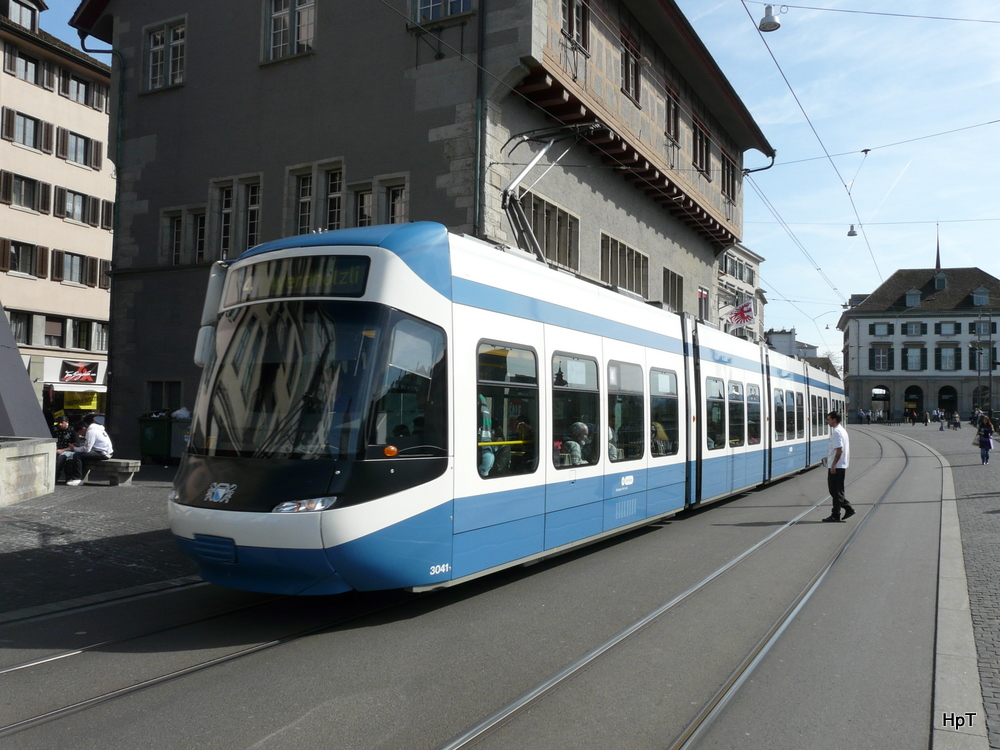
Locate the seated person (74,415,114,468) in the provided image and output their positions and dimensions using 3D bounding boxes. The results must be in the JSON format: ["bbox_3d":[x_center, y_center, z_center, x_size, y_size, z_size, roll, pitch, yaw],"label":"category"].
[{"bbox_3d":[-8.383,1.611,16.600,0.880,1.280,0.550,2,-3,-17],"label":"seated person"}]

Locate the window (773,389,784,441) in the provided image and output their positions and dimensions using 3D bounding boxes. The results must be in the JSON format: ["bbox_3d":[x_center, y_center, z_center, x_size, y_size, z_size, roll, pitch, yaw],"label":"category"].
[{"bbox_3d":[6.876,0.991,19.900,0.080,1.290,1.280,-1,-3,29],"label":"window"}]

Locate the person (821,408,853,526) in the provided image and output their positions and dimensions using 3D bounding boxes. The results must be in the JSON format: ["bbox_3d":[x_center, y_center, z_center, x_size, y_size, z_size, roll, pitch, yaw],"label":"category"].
[{"bbox_3d":[5.638,1.532,13.500,0.560,1.830,0.520,0,-3,6],"label":"person"}]

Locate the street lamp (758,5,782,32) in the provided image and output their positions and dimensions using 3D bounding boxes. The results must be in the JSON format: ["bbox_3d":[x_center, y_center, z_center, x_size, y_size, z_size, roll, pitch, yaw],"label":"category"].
[{"bbox_3d":[5.478,-7.248,16.400,0.440,0.470,0.440,1,-3,0],"label":"street lamp"}]

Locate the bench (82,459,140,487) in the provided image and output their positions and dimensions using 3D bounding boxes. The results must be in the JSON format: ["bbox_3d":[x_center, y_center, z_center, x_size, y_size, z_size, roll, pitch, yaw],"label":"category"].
[{"bbox_3d":[-8.238,2.060,17.000,2.000,0.490,0.500,-1,-3,28],"label":"bench"}]

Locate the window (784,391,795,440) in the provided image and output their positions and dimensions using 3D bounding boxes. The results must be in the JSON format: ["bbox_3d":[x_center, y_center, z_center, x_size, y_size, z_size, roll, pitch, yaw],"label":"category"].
[{"bbox_3d":[7.614,1.067,21.200,0.080,1.300,1.300,-1,-3,29],"label":"window"}]

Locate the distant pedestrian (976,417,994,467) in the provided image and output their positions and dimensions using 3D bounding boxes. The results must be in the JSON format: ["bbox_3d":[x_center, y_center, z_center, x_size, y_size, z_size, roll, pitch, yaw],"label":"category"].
[{"bbox_3d":[17.046,2.335,28.400,0.560,1.690,0.400,0,-3,21],"label":"distant pedestrian"}]

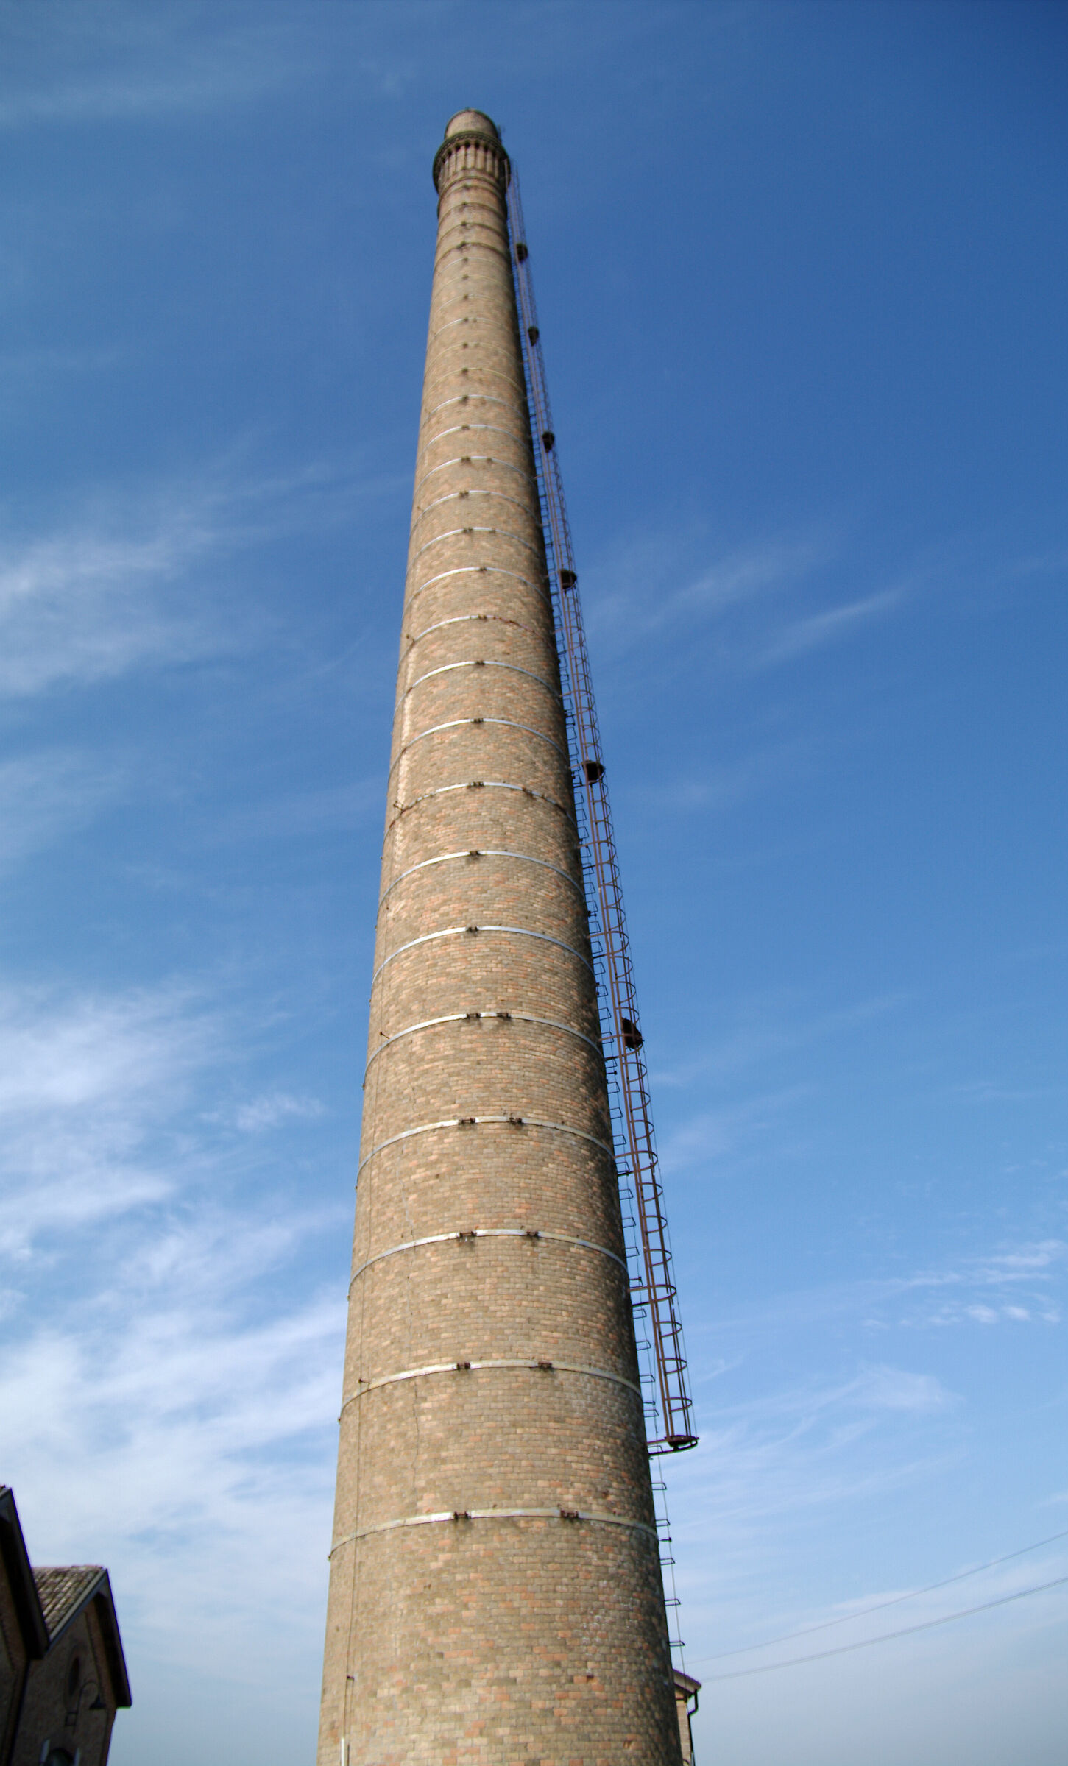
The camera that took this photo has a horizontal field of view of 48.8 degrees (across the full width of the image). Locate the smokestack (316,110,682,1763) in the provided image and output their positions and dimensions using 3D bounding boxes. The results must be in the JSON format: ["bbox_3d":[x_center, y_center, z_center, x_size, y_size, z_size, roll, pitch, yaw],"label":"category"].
[{"bbox_3d":[-1.320,-7.930,27.060,4.010,50.100,4.010,-1,-40,-2],"label":"smokestack"}]

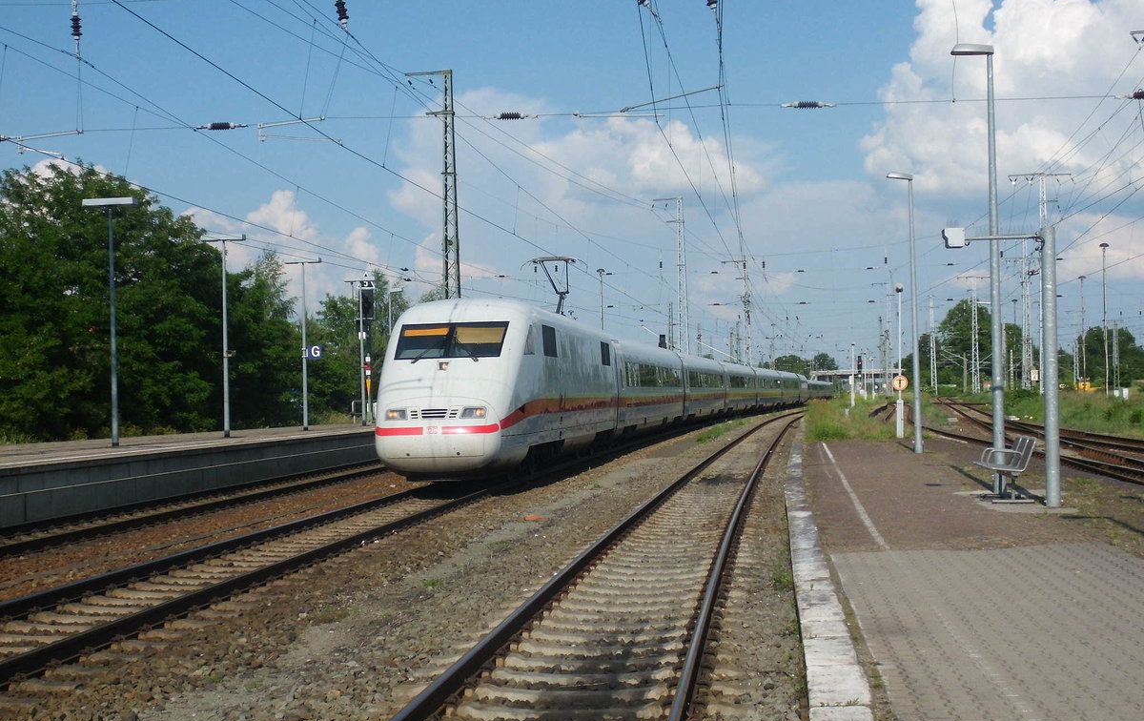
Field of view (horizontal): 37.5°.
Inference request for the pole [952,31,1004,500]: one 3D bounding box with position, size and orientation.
[{"bbox_3d":[5.541,-1.253,22.958,0.590,6.110,0.270,-1,-1,7],"label":"pole"}]

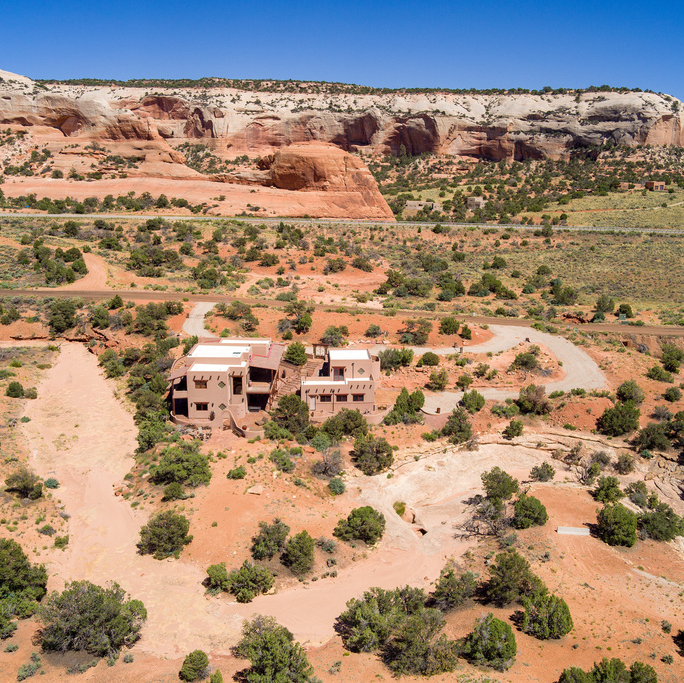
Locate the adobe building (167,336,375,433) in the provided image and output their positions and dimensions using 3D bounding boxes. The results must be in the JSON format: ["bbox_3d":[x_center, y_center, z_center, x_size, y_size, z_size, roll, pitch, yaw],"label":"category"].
[{"bbox_3d":[-9.900,5.580,96.450,29.500,8.800,14.500,0,15,0],"label":"adobe building"}]

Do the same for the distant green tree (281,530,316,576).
[{"bbox_3d":[-4.140,19.940,61.540,3.010,4.210,3.010,0,15,0],"label":"distant green tree"}]

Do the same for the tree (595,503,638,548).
[{"bbox_3d":[26.990,18.160,64.580,4.050,4.050,4.050,0,15,0],"label":"tree"}]

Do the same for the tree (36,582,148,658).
[{"bbox_3d":[-19.760,22.020,51.830,8.400,5.290,7.310,0,15,0],"label":"tree"}]

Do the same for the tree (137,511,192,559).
[{"bbox_3d":[-17.740,19.290,65.410,5.400,4.430,4.970,0,15,0],"label":"tree"}]

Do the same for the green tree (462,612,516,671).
[{"bbox_3d":[11.210,22.720,49.550,3.940,4.140,3.940,0,15,0],"label":"green tree"}]

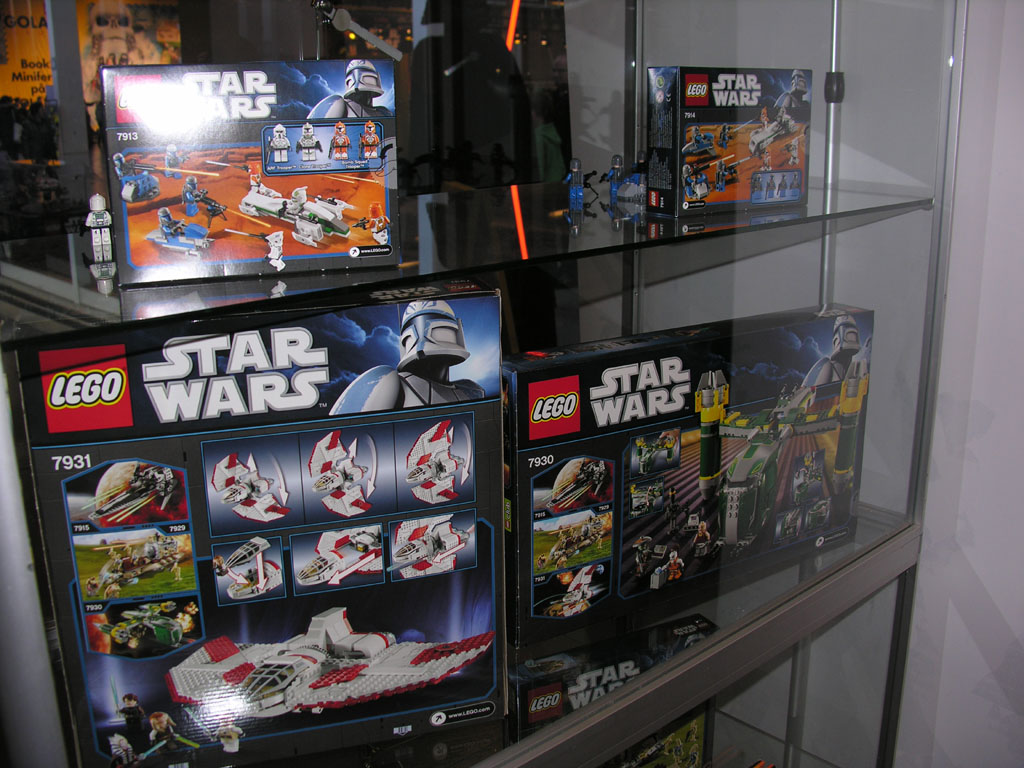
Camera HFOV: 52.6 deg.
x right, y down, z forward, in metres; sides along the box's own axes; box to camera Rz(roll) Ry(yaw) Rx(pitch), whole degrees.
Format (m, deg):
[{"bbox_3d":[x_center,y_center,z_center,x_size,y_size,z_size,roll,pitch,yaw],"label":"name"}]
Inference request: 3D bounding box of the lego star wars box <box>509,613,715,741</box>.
[{"bbox_3d":[0.131,0.452,1.325,0.292,0.252,0.044,-8,17,-25],"label":"lego star wars box"}]

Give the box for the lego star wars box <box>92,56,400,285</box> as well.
[{"bbox_3d":[-0.178,-0.149,0.715,0.190,0.141,0.046,-6,16,-18],"label":"lego star wars box"}]

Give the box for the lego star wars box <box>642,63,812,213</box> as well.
[{"bbox_3d":[0.230,-0.255,1.079,0.189,0.143,0.046,-10,18,-31],"label":"lego star wars box"}]

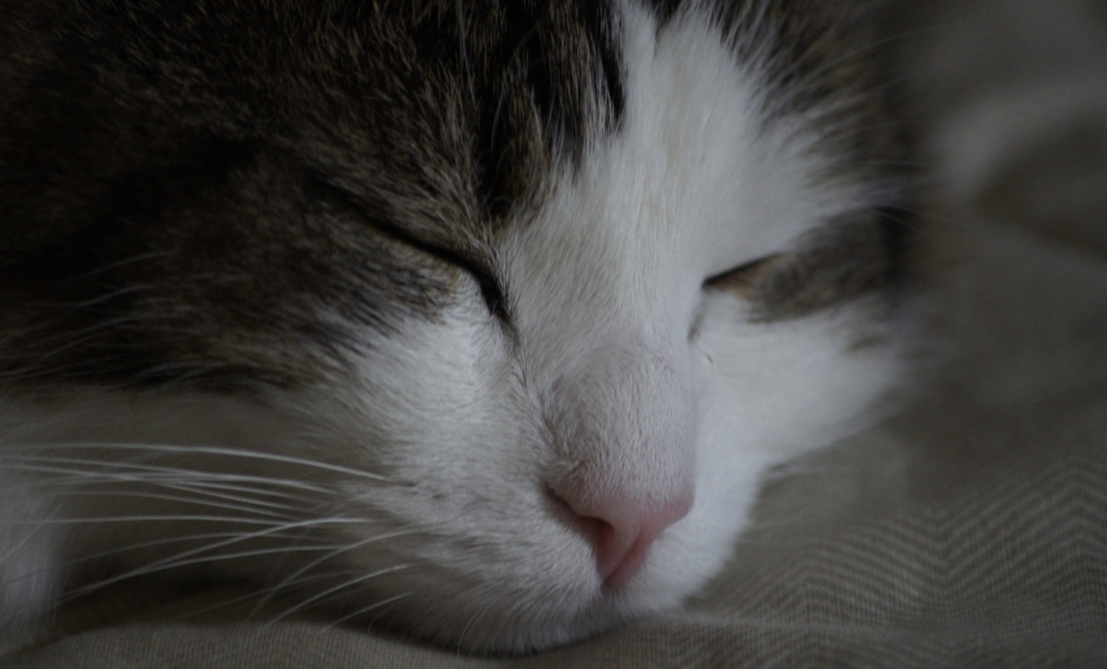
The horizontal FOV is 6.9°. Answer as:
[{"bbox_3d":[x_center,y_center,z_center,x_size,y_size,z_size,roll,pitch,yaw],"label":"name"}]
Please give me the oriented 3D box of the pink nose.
[{"bbox_3d":[0.008,0.025,1.120,0.015,0.011,0.010,-2,12,-25],"label":"pink nose"}]

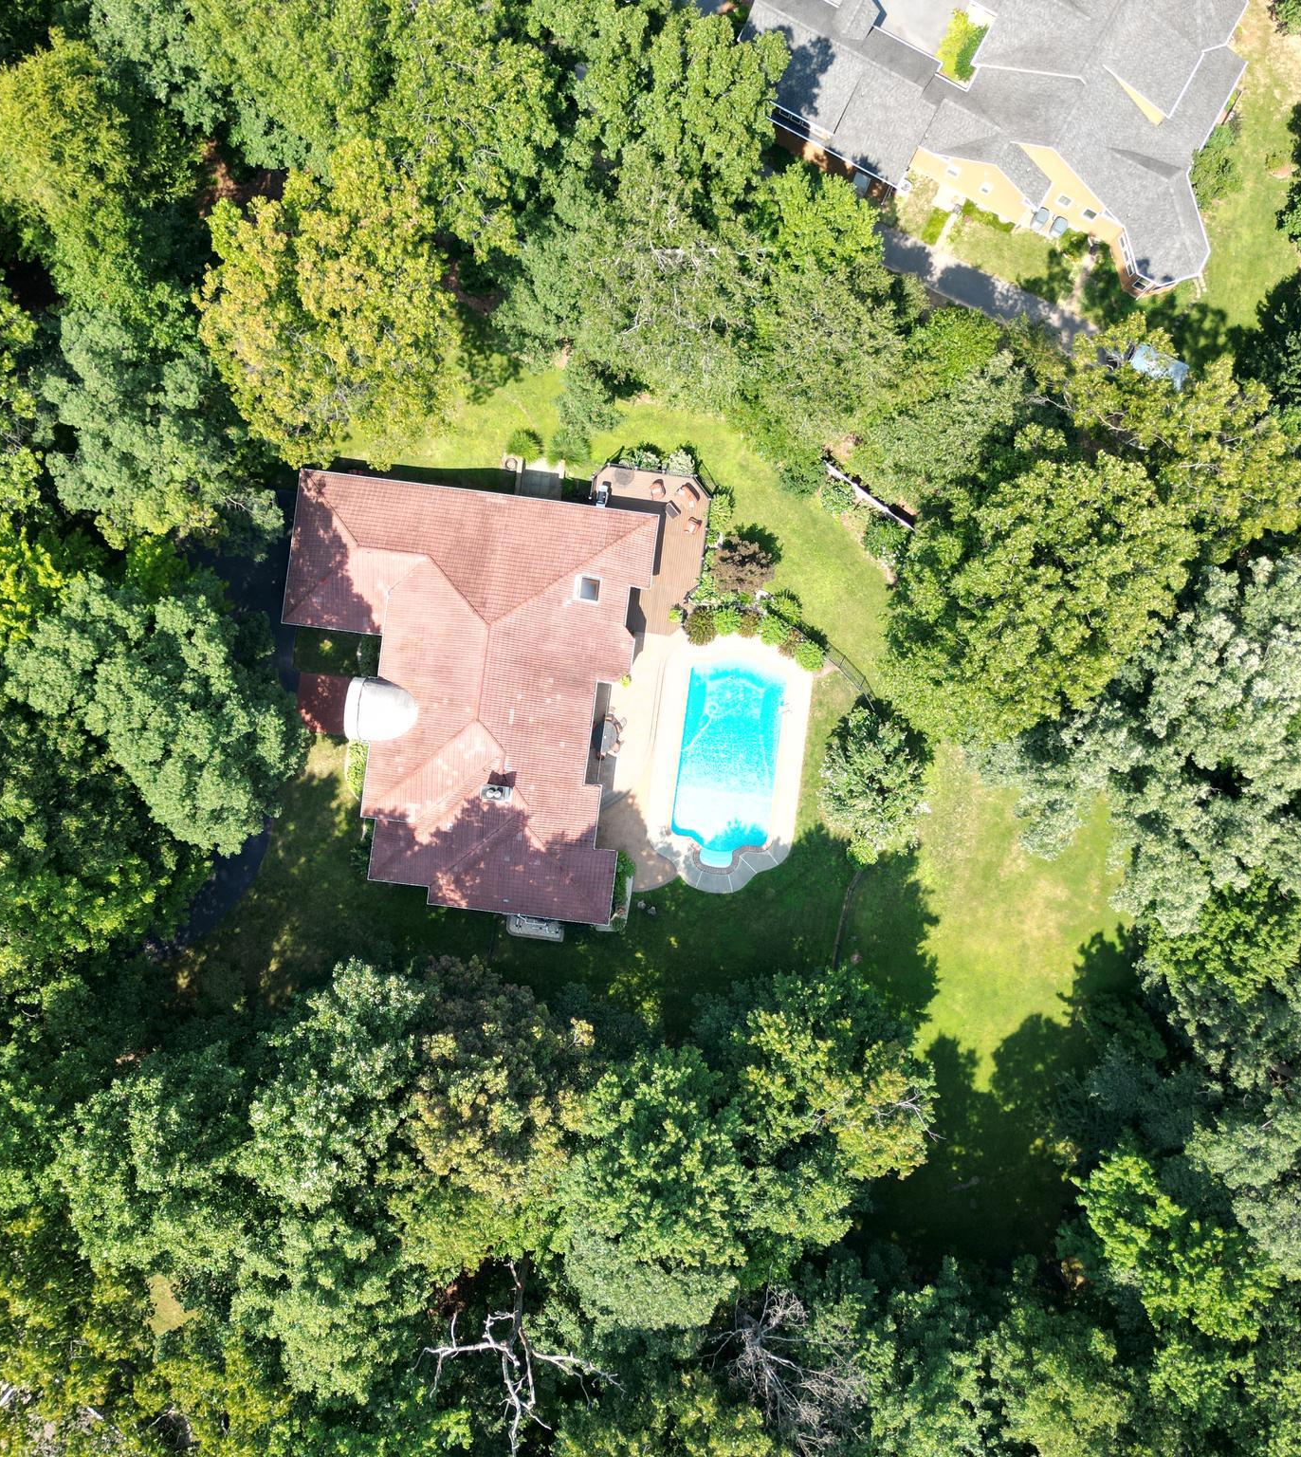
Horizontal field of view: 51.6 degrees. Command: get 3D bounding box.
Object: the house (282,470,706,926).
[{"bbox_3d":[-10.680,-1.790,79.630,23.220,8.690,24.800,7,90,0],"label":"house"}]

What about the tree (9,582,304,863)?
[{"bbox_3d":[-25.690,-0.690,73.700,14.330,20.550,14.330,0,90,0],"label":"tree"}]

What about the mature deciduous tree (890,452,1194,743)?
[{"bbox_3d":[20.550,-6.620,74.100,13.630,19.760,14.330,0,90,0],"label":"mature deciduous tree"}]

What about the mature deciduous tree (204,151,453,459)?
[{"bbox_3d":[-17.090,-22.430,74.100,13.340,19.760,14.330,0,90,0],"label":"mature deciduous tree"}]

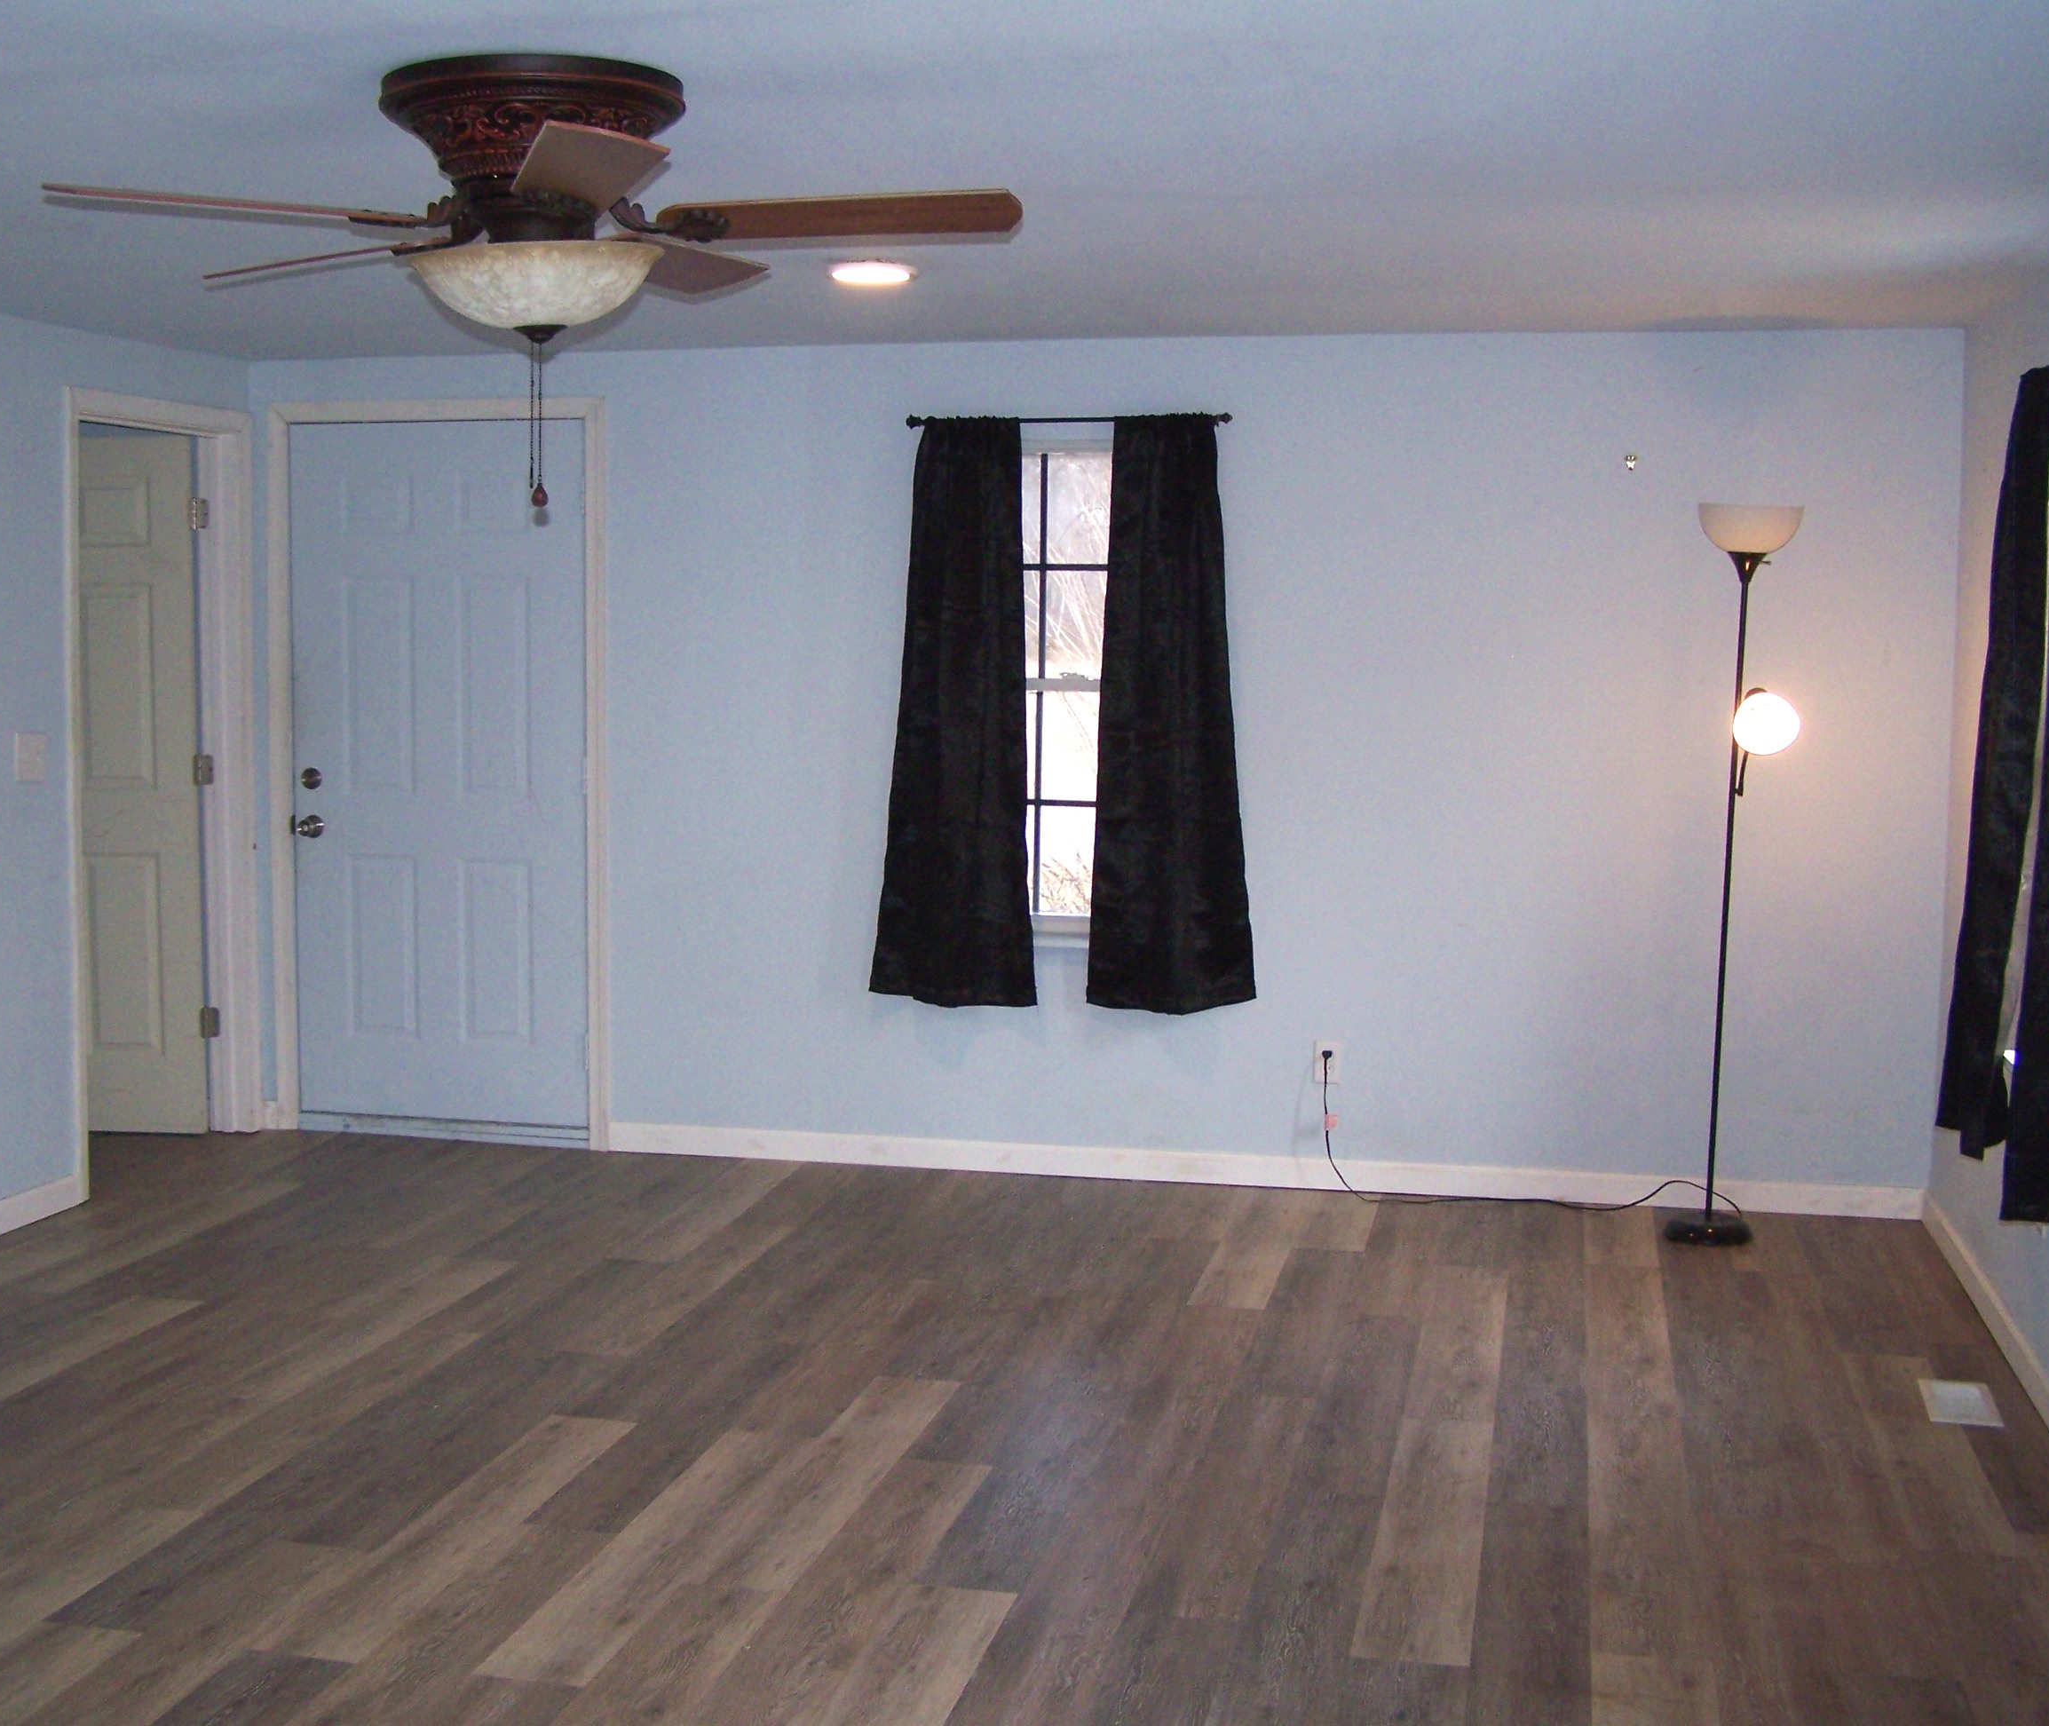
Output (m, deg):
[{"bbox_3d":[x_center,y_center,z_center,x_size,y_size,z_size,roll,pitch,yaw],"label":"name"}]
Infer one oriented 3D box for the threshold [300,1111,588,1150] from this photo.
[{"bbox_3d":[-1.697,0.792,7.481,0.905,0.068,0.120,1,6,12],"label":"threshold"}]

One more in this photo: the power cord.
[{"bbox_3d":[1.313,0.725,6.660,1.110,0.386,0.220,1,6,12],"label":"power cord"}]

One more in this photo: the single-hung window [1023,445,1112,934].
[{"bbox_3d":[0.142,-0.467,6.953,0.750,1.350,0.100,1,6,12],"label":"single-hung window"}]

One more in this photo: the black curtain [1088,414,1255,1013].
[{"bbox_3d":[0.406,-0.390,6.795,0.460,1.610,0.110,1,6,12],"label":"black curtain"}]

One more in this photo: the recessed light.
[{"bbox_3d":[-0.333,-1.266,5.428,0.184,0.025,0.184,1,6,12],"label":"recessed light"}]

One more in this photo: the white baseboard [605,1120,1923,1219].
[{"bbox_3d":[0.562,0.845,6.955,3.639,0.083,0.016,1,6,12],"label":"white baseboard"}]

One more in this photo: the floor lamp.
[{"bbox_3d":[1.771,0.034,6.300,0.272,1.836,0.260,1,6,12],"label":"floor lamp"}]

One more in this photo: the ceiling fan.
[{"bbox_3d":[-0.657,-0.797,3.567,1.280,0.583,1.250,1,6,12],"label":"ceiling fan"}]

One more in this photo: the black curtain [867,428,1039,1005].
[{"bbox_3d":[-0.194,-0.409,6.923,0.477,1.602,0.110,1,6,12],"label":"black curtain"}]

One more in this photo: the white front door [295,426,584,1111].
[{"bbox_3d":[-1.694,-0.257,7.355,0.913,2.033,0.050,1,6,12],"label":"white front door"}]

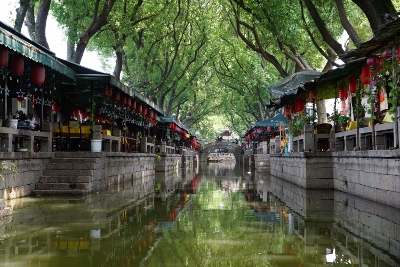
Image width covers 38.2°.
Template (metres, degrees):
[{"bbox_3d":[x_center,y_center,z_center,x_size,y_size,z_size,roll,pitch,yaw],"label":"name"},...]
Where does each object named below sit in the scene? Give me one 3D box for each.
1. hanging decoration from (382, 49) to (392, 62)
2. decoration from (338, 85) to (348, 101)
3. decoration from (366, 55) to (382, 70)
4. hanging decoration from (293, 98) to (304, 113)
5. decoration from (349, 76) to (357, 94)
[{"bbox_3d":[4.214,-1.736,12.900,0.310,0.310,0.310,0,-2,2],"label":"hanging decoration"},{"bbox_3d":[4.180,-1.186,16.800,0.270,0.430,0.270,0,-2,2],"label":"decoration"},{"bbox_3d":[3.931,-1.597,13.000,0.350,0.340,0.350,0,-2,2],"label":"decoration"},{"bbox_3d":[3.433,-0.969,20.000,0.350,0.470,0.350,0,-2,2],"label":"hanging decoration"},{"bbox_3d":[4.045,-1.271,15.300,0.220,0.480,0.220,0,-2,2],"label":"decoration"}]

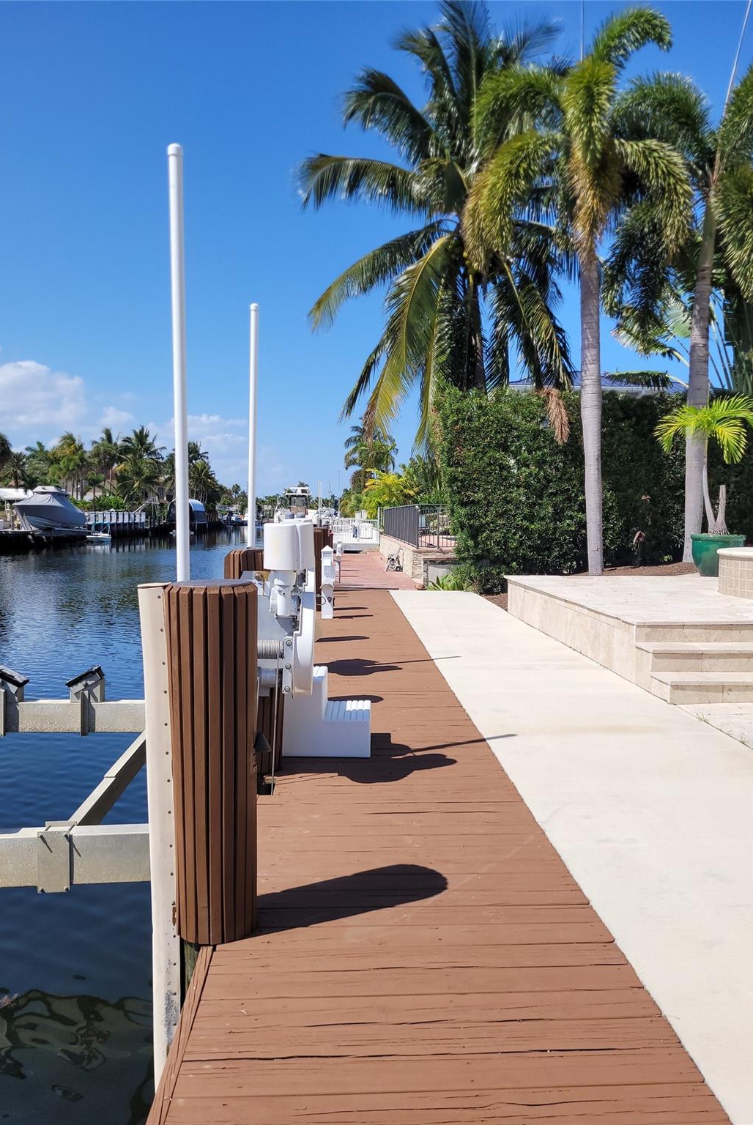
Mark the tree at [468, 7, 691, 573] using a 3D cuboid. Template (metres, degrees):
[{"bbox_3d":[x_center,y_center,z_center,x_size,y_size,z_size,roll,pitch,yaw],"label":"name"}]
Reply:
[{"bbox_3d":[3.102,-4.064,12.884,3.404,8.486,3.404,0,3,0],"label":"tree"}]

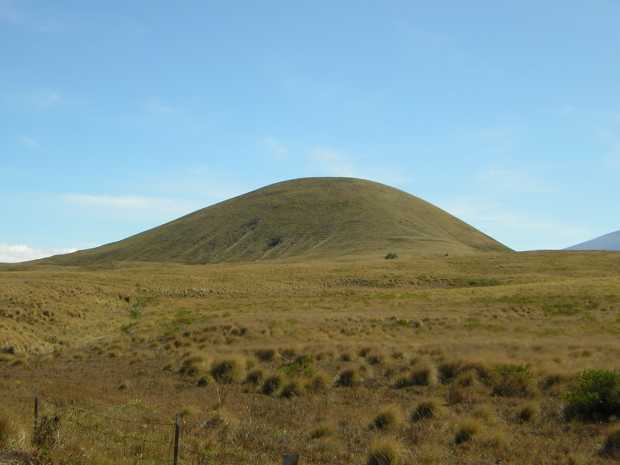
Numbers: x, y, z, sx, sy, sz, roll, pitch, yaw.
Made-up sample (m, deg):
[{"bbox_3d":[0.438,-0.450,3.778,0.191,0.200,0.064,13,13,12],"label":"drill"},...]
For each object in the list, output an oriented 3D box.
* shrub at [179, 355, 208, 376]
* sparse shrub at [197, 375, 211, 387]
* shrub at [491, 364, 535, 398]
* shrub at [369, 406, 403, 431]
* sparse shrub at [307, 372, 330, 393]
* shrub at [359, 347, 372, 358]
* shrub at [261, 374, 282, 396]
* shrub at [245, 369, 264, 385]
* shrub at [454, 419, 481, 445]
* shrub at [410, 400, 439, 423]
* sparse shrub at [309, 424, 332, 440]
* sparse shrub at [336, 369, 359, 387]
[{"bbox_3d":[-4.659,5.319,38.682,1.200,0.836,1.007,0,-2,0],"label":"shrub"},{"bbox_3d":[-3.878,5.389,35.219,0.494,0.406,0.467,0,-2,0],"label":"sparse shrub"},{"bbox_3d":[6.799,5.003,32.474,1.433,1.062,1.165,0,-2,0],"label":"shrub"},{"bbox_3d":[2.087,5.037,26.050,0.888,0.651,0.832,0,-2,0],"label":"shrub"},{"bbox_3d":[0.297,5.247,33.833,0.840,0.665,0.706,0,-2,0],"label":"sparse shrub"},{"bbox_3d":[2.618,5.660,45.616,0.660,0.538,0.558,0,-2,0],"label":"shrub"},{"bbox_3d":[-1.305,5.188,32.795,0.746,0.709,0.628,0,-2,0],"label":"shrub"},{"bbox_3d":[-2.058,5.340,35.864,0.719,0.552,0.677,0,-2,0],"label":"shrub"},{"bbox_3d":[3.939,4.977,24.188,0.650,0.618,0.546,0,-2,0],"label":"shrub"},{"bbox_3d":[3.297,5.109,27.607,0.831,0.584,0.779,0,-2,0],"label":"shrub"},{"bbox_3d":[0.295,5.125,24.787,0.547,0.381,0.514,0,-2,0],"label":"sparse shrub"},{"bbox_3d":[1.374,5.313,35.439,0.806,0.627,0.679,0,-2,0],"label":"sparse shrub"}]

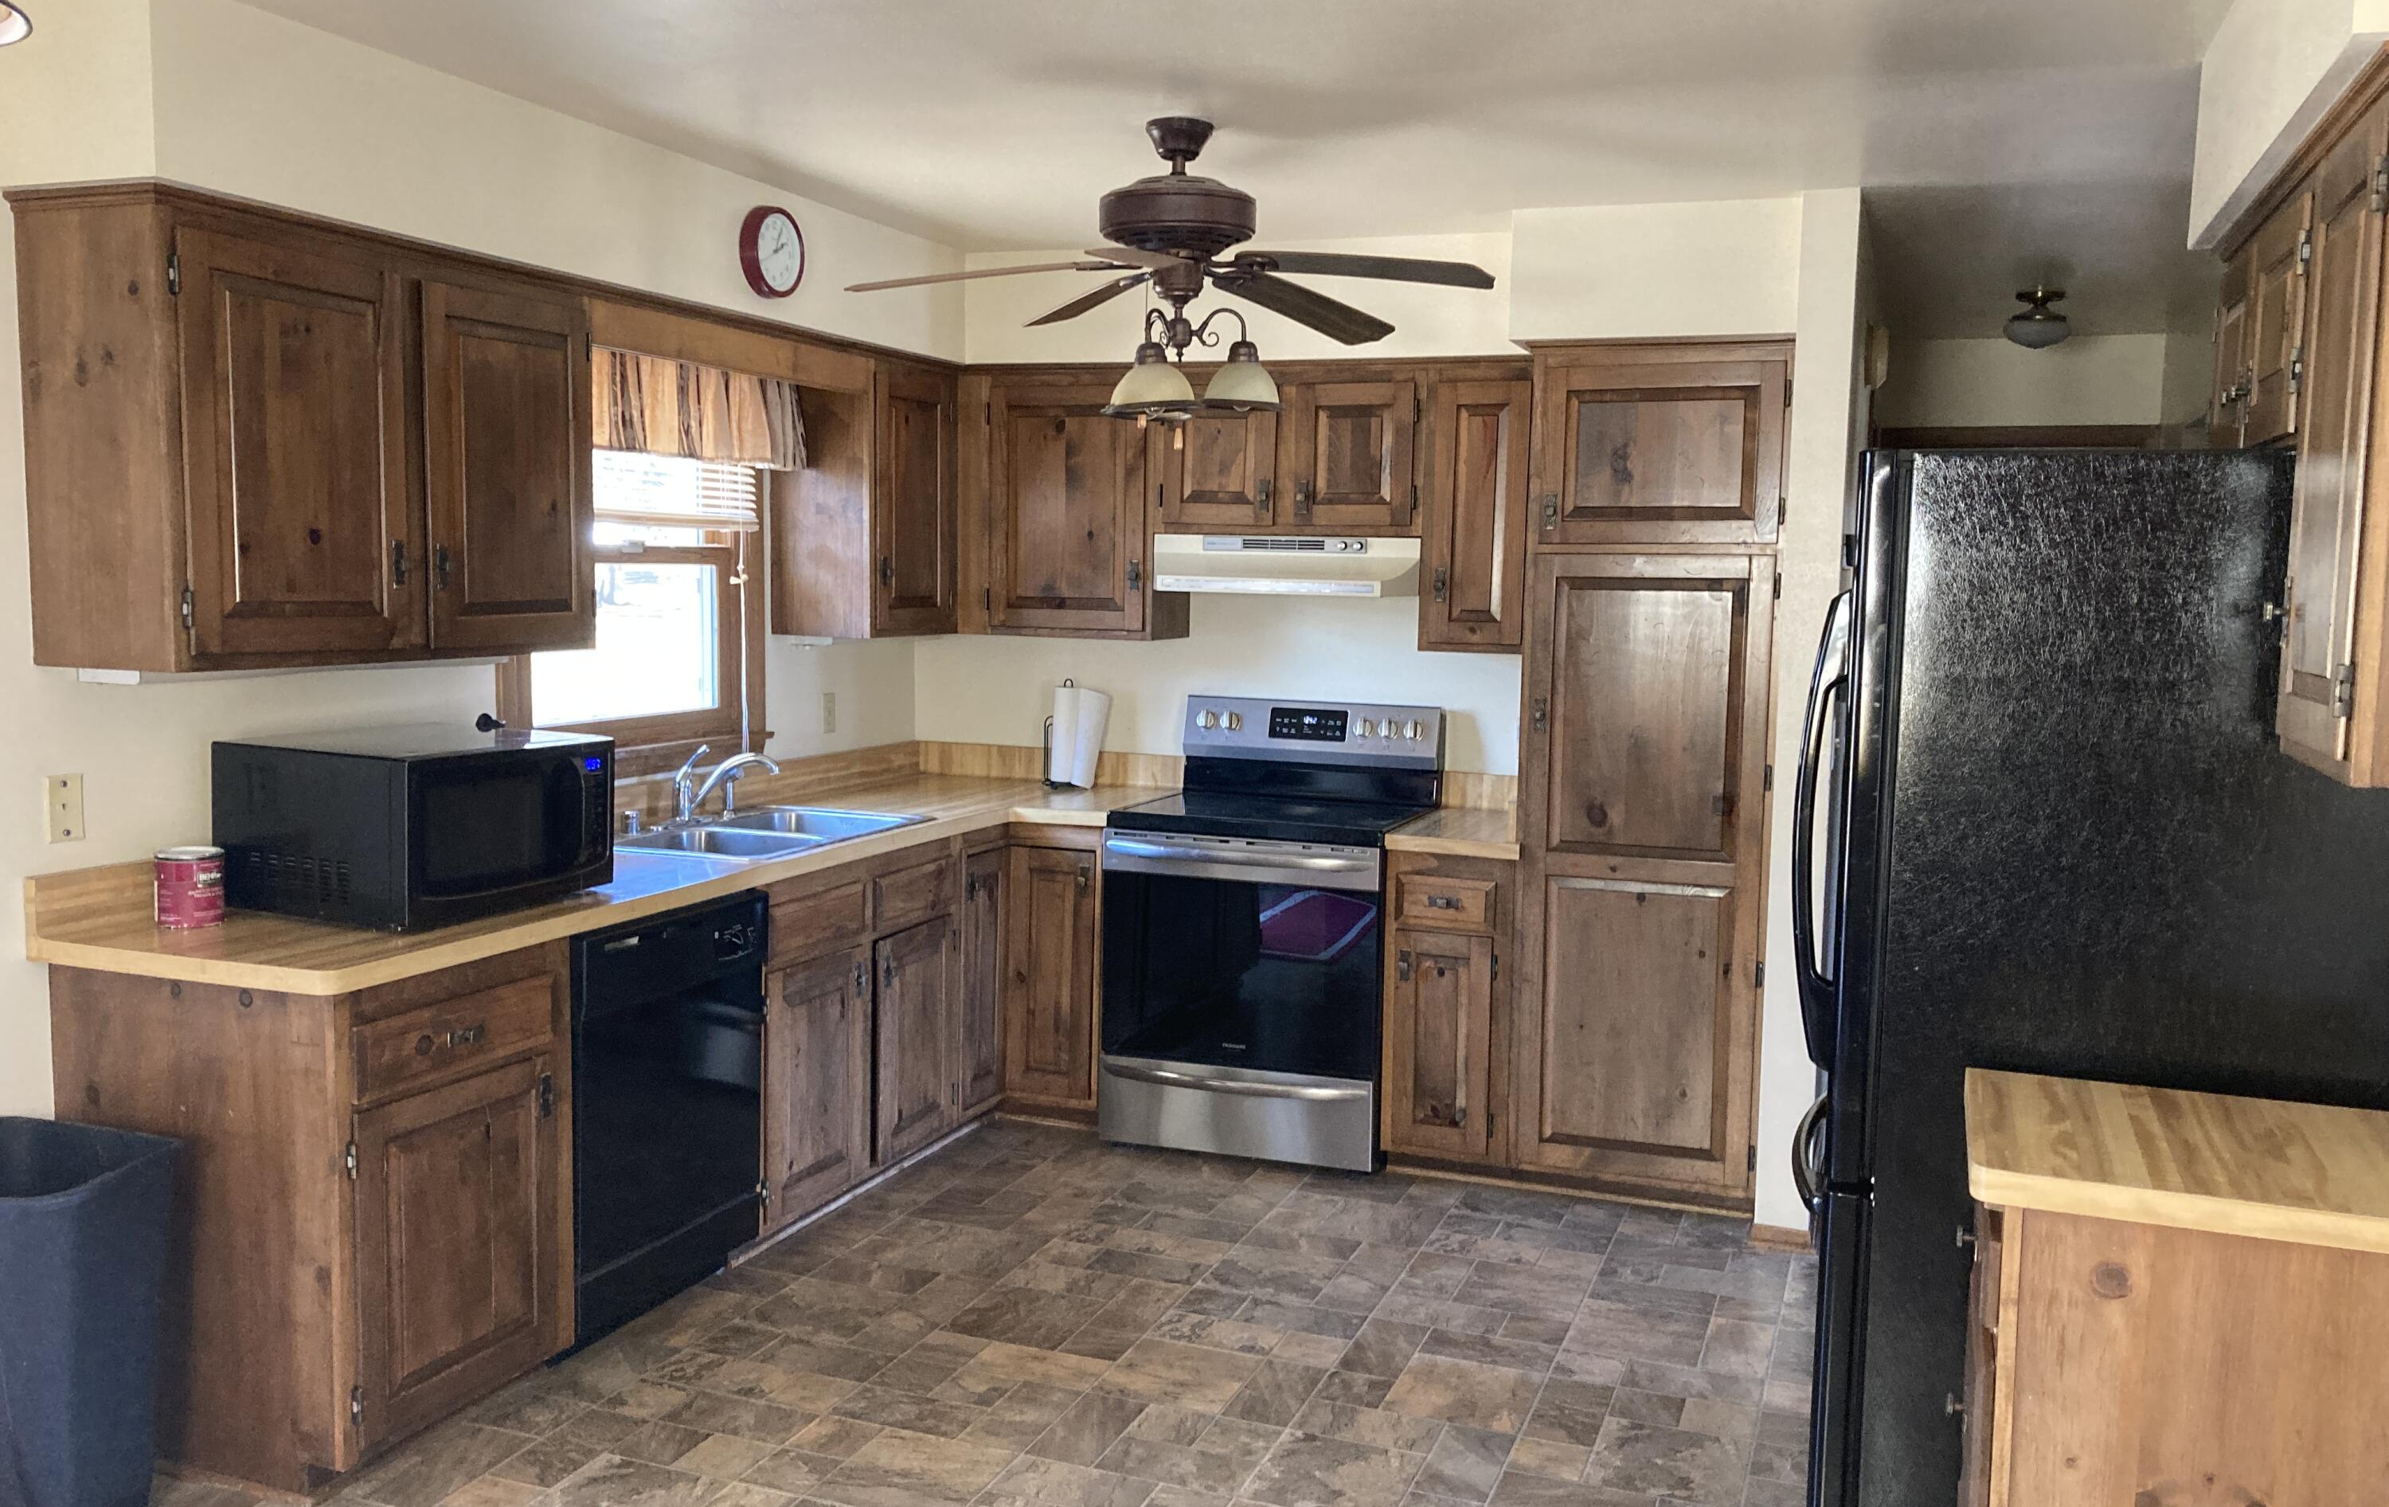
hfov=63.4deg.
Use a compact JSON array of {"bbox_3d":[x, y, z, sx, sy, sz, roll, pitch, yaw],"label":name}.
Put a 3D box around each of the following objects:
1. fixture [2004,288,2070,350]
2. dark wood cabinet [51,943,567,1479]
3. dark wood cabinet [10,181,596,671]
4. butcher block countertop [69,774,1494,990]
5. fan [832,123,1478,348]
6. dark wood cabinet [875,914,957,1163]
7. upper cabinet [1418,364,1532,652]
[{"bbox_3d":[2.563,-1.310,5.864,0.210,0.168,0.210,3,6,20],"label":"fixture"},{"bbox_3d":[-1.540,0.758,3.444,0.625,0.849,0.573,3,6,20],"label":"dark wood cabinet"},{"bbox_3d":[-1.588,-0.561,3.615,0.335,0.770,1.063,3,6,21],"label":"dark wood cabinet"},{"bbox_3d":[-0.465,0.256,4.306,2.032,0.046,3.048,3,6,21],"label":"butcher block countertop"},{"bbox_3d":[-0.032,-1.078,3.896,1.310,0.360,1.310,3,6,20],"label":"fan"},{"bbox_3d":[-0.973,0.694,4.955,0.610,0.548,0.393,3,6,21],"label":"dark wood cabinet"},{"bbox_3d":[0.815,-0.658,5.191,0.337,0.755,0.323,3,6,20],"label":"upper cabinet"}]

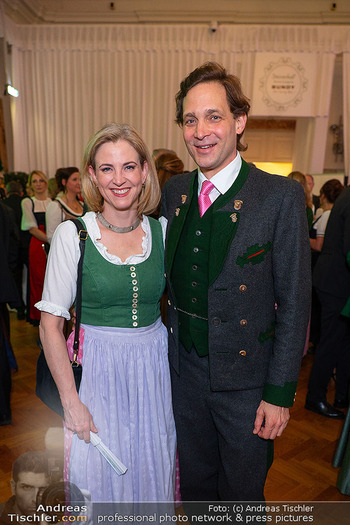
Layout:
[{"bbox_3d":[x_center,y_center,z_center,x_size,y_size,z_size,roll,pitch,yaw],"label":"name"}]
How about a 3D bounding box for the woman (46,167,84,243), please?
[{"bbox_3d":[-0.895,0.021,3.145,0.380,1.690,0.500,9,15,36],"label":"woman"}]

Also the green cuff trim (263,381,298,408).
[{"bbox_3d":[0.321,0.396,1.070,0.100,0.070,0.090,8,12,3],"label":"green cuff trim"}]

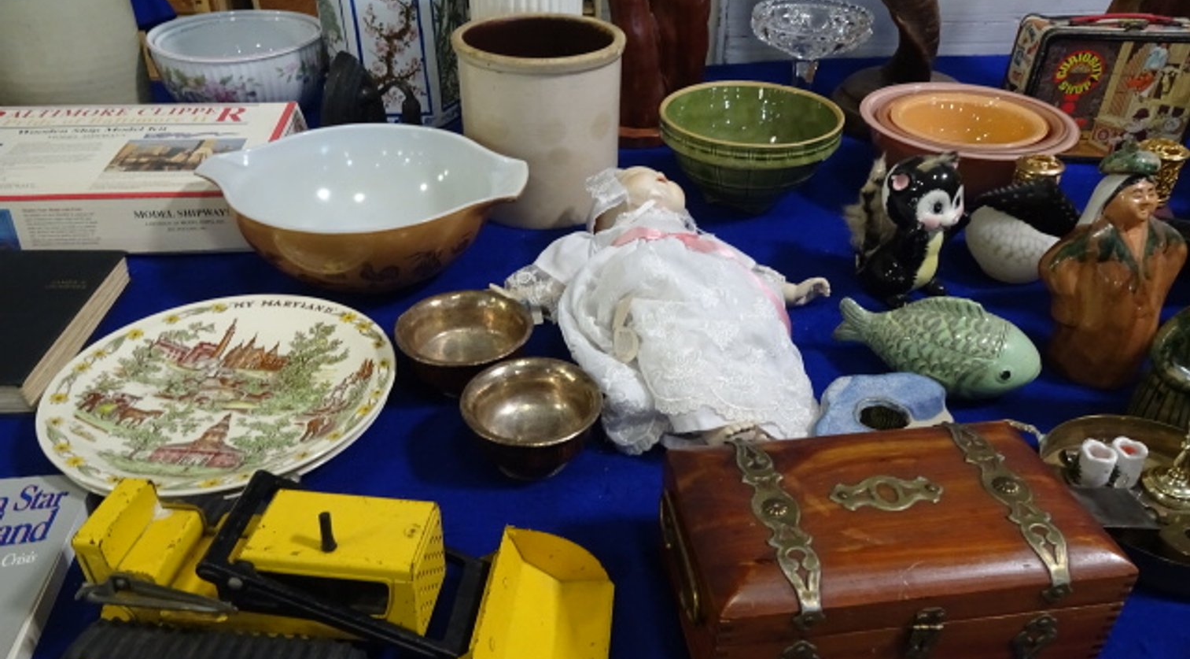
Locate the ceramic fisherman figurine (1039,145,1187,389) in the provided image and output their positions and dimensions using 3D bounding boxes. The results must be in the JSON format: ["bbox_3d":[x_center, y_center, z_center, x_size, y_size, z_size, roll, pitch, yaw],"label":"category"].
[{"bbox_3d":[0.438,-0.056,0.698,0.125,0.185,0.095,1,34,0],"label":"ceramic fisherman figurine"}]

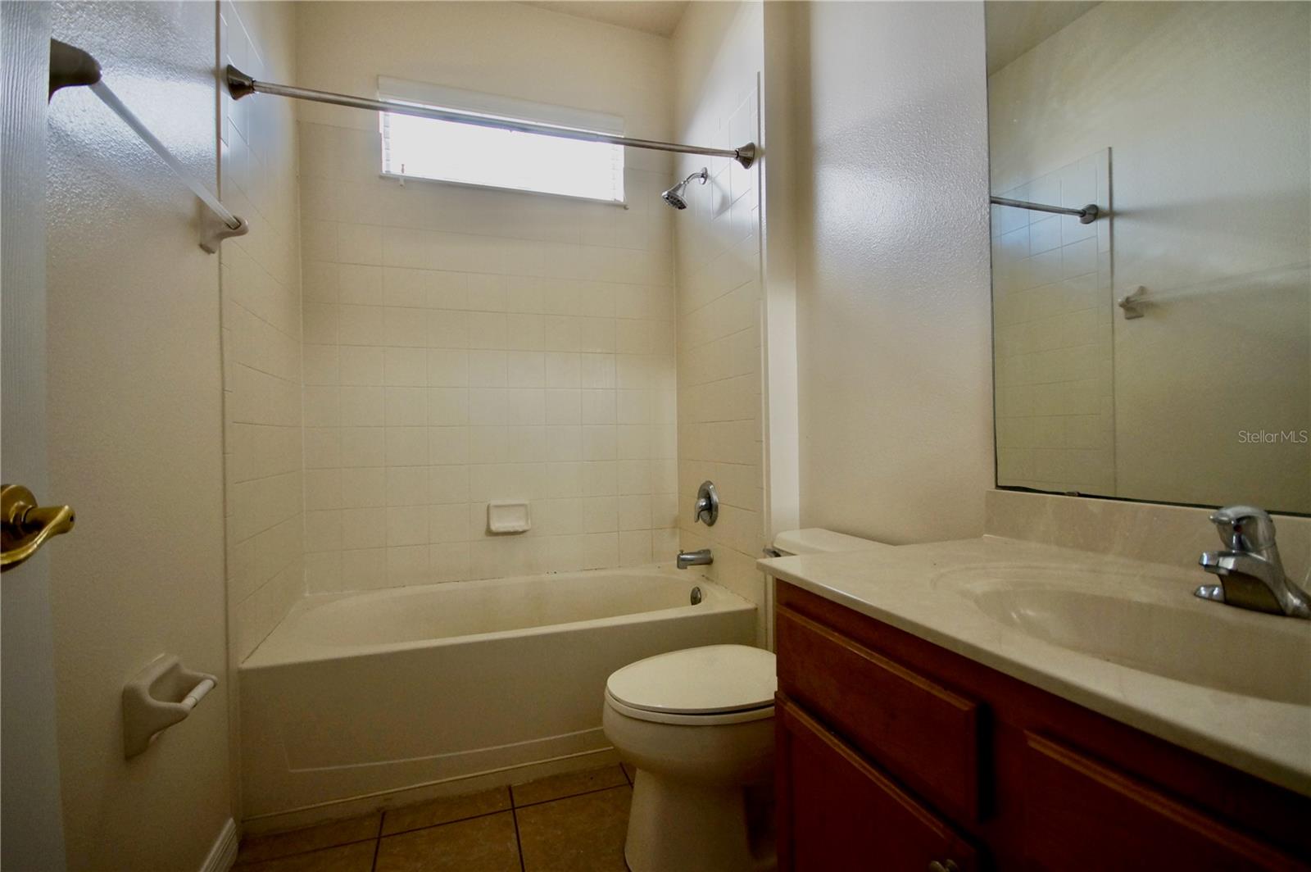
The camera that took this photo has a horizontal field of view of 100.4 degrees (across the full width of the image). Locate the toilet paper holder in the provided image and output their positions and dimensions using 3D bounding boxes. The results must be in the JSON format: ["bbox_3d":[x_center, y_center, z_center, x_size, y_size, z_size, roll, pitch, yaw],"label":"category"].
[{"bbox_3d":[-0.870,0.476,0.994,0.090,0.125,0.150,-1,0,-21],"label":"toilet paper holder"}]

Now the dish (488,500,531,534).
[{"bbox_3d":[-0.599,0.334,2.242,0.160,0.115,0.060,-1,0,-17],"label":"dish"}]

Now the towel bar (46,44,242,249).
[{"bbox_3d":[-0.884,-0.482,0.990,0.085,0.110,0.650,-1,0,-21],"label":"towel bar"}]

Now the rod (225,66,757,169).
[{"bbox_3d":[-0.387,-0.915,1.609,1.466,0.075,0.075,-1,0,-16],"label":"rod"}]

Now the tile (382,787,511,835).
[{"bbox_3d":[-0.564,1.029,1.497,0.333,0.010,0.107,-1,0,-17],"label":"tile"}]

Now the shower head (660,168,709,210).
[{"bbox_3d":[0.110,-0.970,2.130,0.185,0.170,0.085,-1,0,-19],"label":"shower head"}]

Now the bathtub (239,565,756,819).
[{"bbox_3d":[-0.485,0.804,1.946,1.495,0.436,0.710,-1,0,-17],"label":"bathtub"}]

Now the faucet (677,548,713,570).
[{"bbox_3d":[0.152,0.476,2.131,0.143,0.065,0.055,-1,0,-19],"label":"faucet"}]

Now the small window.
[{"bbox_3d":[-0.606,-1.210,2.274,0.985,0.395,0.060,-1,0,-17],"label":"small window"}]

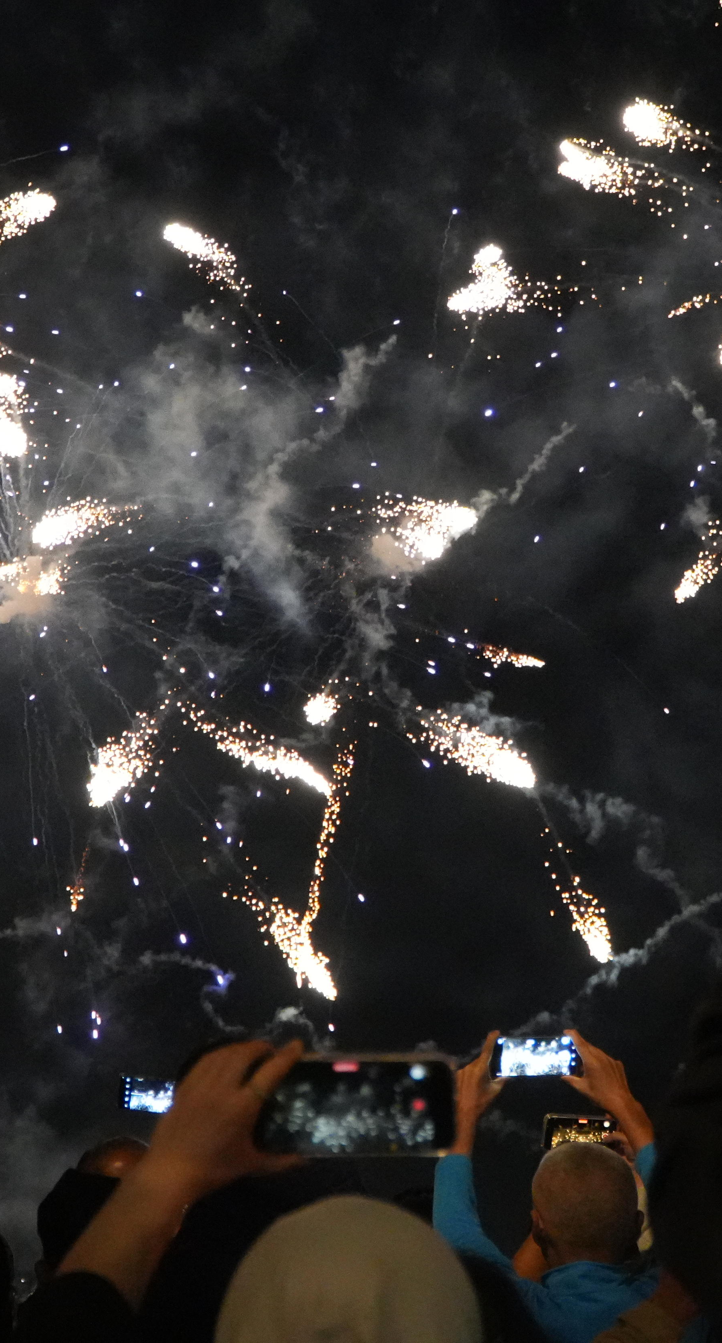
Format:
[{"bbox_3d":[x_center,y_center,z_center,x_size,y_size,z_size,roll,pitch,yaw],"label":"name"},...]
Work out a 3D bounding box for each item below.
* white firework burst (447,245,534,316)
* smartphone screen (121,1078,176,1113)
[{"bbox_3d":[8.140,-24.679,180.000,5.460,4.469,4.916,0,-12,0],"label":"white firework burst"},{"bbox_3d":[-0.410,0.852,5.700,0.150,0.072,0.009,7,8,-4],"label":"smartphone screen"}]

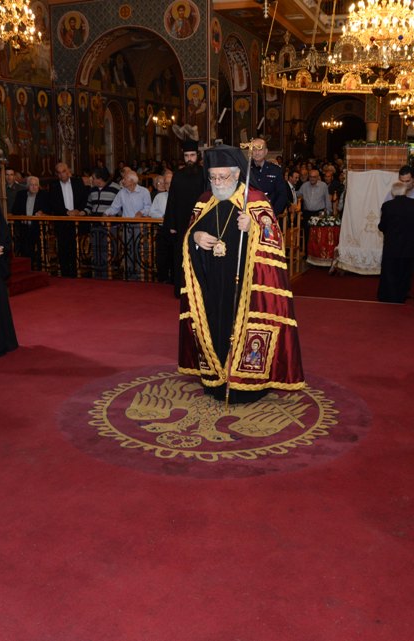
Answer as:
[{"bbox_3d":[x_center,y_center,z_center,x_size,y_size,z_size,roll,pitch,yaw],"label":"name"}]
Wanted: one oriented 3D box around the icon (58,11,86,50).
[{"bbox_3d":[-3.094,-6.709,14.786,0.870,0.870,0.050,5,15,18],"label":"icon"}]

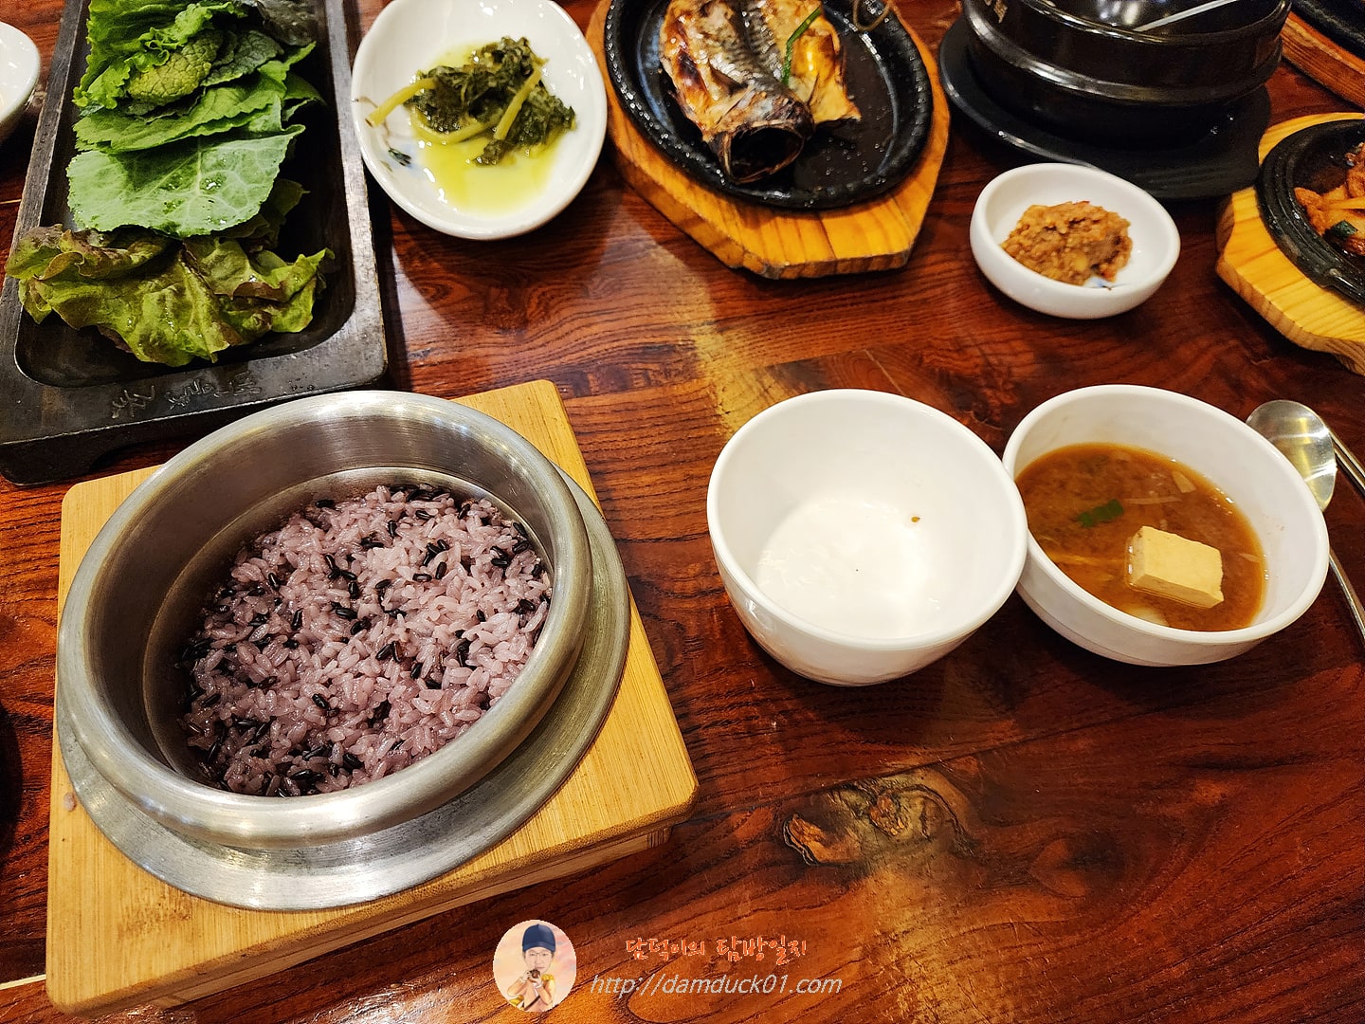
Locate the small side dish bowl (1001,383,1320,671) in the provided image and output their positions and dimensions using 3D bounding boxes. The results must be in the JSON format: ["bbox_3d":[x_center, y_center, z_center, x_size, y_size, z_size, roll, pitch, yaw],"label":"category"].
[{"bbox_3d":[0.181,0.007,0.359,0.118,0.042,0.118,1,55,-1],"label":"small side dish bowl"}]

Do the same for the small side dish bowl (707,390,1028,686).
[{"bbox_3d":[0.064,0.014,0.341,0.112,0.058,0.112,1,55,-1],"label":"small side dish bowl"}]

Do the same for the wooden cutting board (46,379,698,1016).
[{"bbox_3d":[-0.108,0.051,0.317,0.179,0.047,0.177,-15,57,-12],"label":"wooden cutting board"}]

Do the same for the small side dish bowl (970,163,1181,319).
[{"bbox_3d":[0.199,-0.136,0.468,0.104,0.028,0.104,1,55,-1],"label":"small side dish bowl"}]

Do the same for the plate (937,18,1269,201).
[{"bbox_3d":[0.261,-0.263,0.564,0.197,0.020,0.232,-11,56,-9],"label":"plate"}]

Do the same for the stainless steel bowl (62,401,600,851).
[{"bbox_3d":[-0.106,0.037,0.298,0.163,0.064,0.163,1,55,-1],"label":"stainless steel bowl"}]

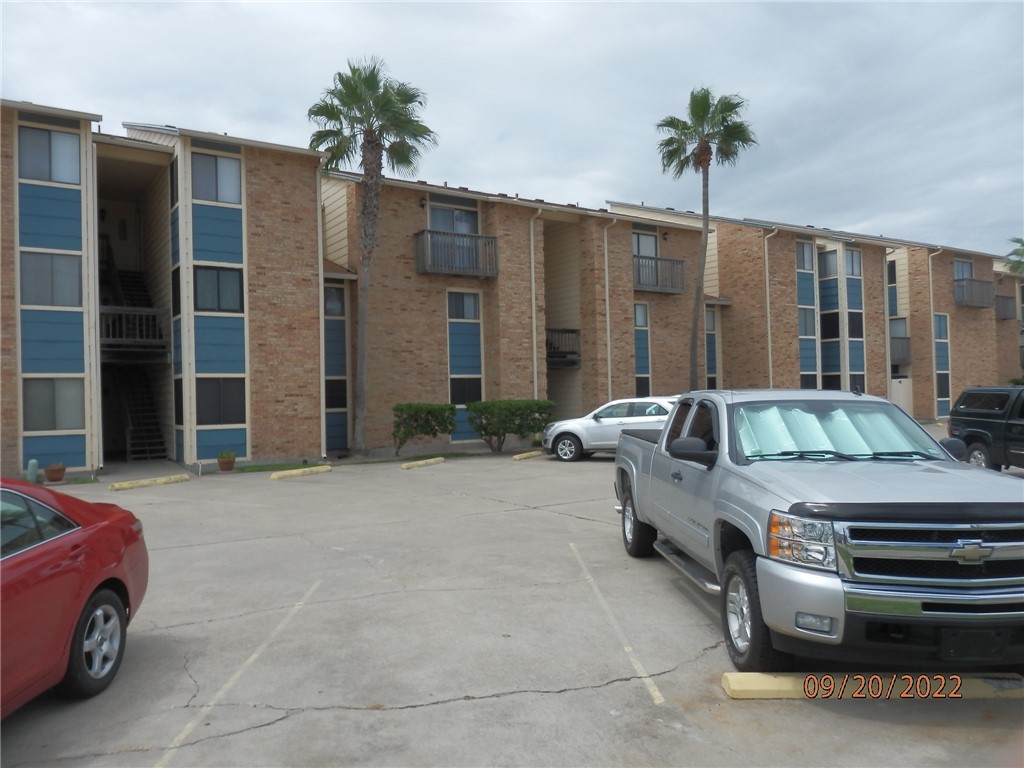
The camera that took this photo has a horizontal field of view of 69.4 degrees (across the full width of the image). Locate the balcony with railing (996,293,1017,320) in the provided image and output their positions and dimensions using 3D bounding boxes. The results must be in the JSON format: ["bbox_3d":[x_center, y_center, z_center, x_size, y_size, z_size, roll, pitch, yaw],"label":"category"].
[{"bbox_3d":[28.593,-4.423,43.496,2.650,1.340,0.764,-1,-1,-33],"label":"balcony with railing"}]

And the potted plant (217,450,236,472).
[{"bbox_3d":[-6.855,1.851,17.778,0.450,0.489,0.450,-1,-1,-33],"label":"potted plant"}]

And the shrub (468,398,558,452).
[{"bbox_3d":[0.005,1.283,22.669,2.800,1.585,1.200,-1,-1,-34],"label":"shrub"}]

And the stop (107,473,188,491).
[{"bbox_3d":[-7.925,2.148,16.214,0.180,0.140,1.820,-2,-1,32],"label":"stop"}]

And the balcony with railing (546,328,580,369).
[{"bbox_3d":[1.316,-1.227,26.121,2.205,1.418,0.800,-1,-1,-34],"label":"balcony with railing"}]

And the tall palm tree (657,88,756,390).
[{"bbox_3d":[7.804,-4.880,29.118,3.800,13.556,3.800,-1,-1,-33],"label":"tall palm tree"}]

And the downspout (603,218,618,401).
[{"bbox_3d":[3.647,-1.982,26.546,0.140,7.868,0.580,-1,-1,-33],"label":"downspout"}]

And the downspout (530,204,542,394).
[{"bbox_3d":[0.876,-1.814,23.898,0.140,7.614,0.600,-1,-1,-34],"label":"downspout"}]

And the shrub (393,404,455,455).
[{"bbox_3d":[-2.574,1.342,21.906,1.800,1.529,1.000,-1,-1,-34],"label":"shrub"}]

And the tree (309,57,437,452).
[{"bbox_3d":[-4.028,-3.742,21.350,3.695,11.586,3.695,-1,-1,-34],"label":"tree"}]

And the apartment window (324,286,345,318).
[{"bbox_3d":[-5.330,-2.478,22.305,0.650,0.940,0.100,-1,-1,-33],"label":"apartment window"}]

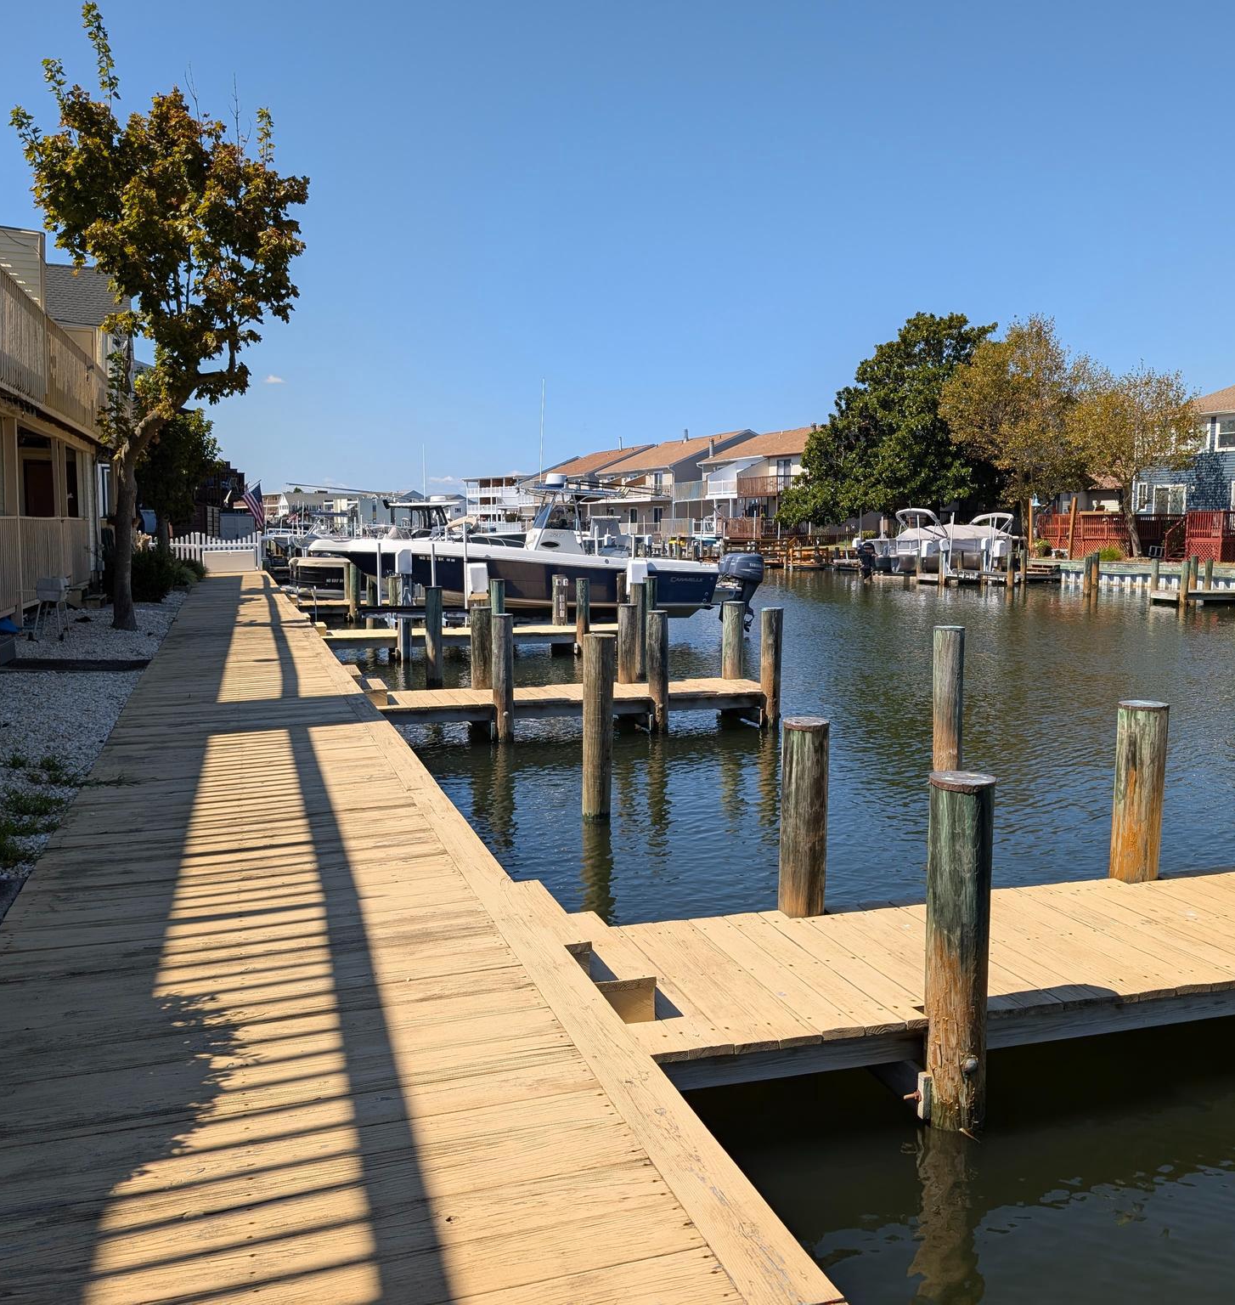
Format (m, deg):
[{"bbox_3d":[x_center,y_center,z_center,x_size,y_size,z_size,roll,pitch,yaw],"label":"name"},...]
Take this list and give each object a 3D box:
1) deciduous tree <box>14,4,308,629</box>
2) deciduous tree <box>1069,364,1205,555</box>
[{"bbox_3d":[-6.330,-4.446,16.458,4.000,8.240,4.100,-2,7,-18],"label":"deciduous tree"},{"bbox_3d":[18.683,-6.814,42.917,4.600,6.750,4.800,-2,7,-18],"label":"deciduous tree"}]

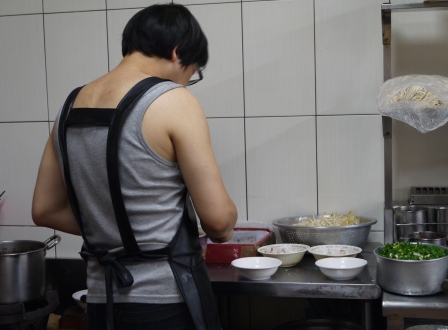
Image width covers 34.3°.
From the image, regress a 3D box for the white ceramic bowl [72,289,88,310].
[{"bbox_3d":[-0.405,0.435,2.282,0.144,0.052,0.144,-2,5,0],"label":"white ceramic bowl"}]

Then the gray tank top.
[{"bbox_3d":[-0.270,0.058,1.930,0.385,0.585,0.255,2,6,30],"label":"gray tank top"}]

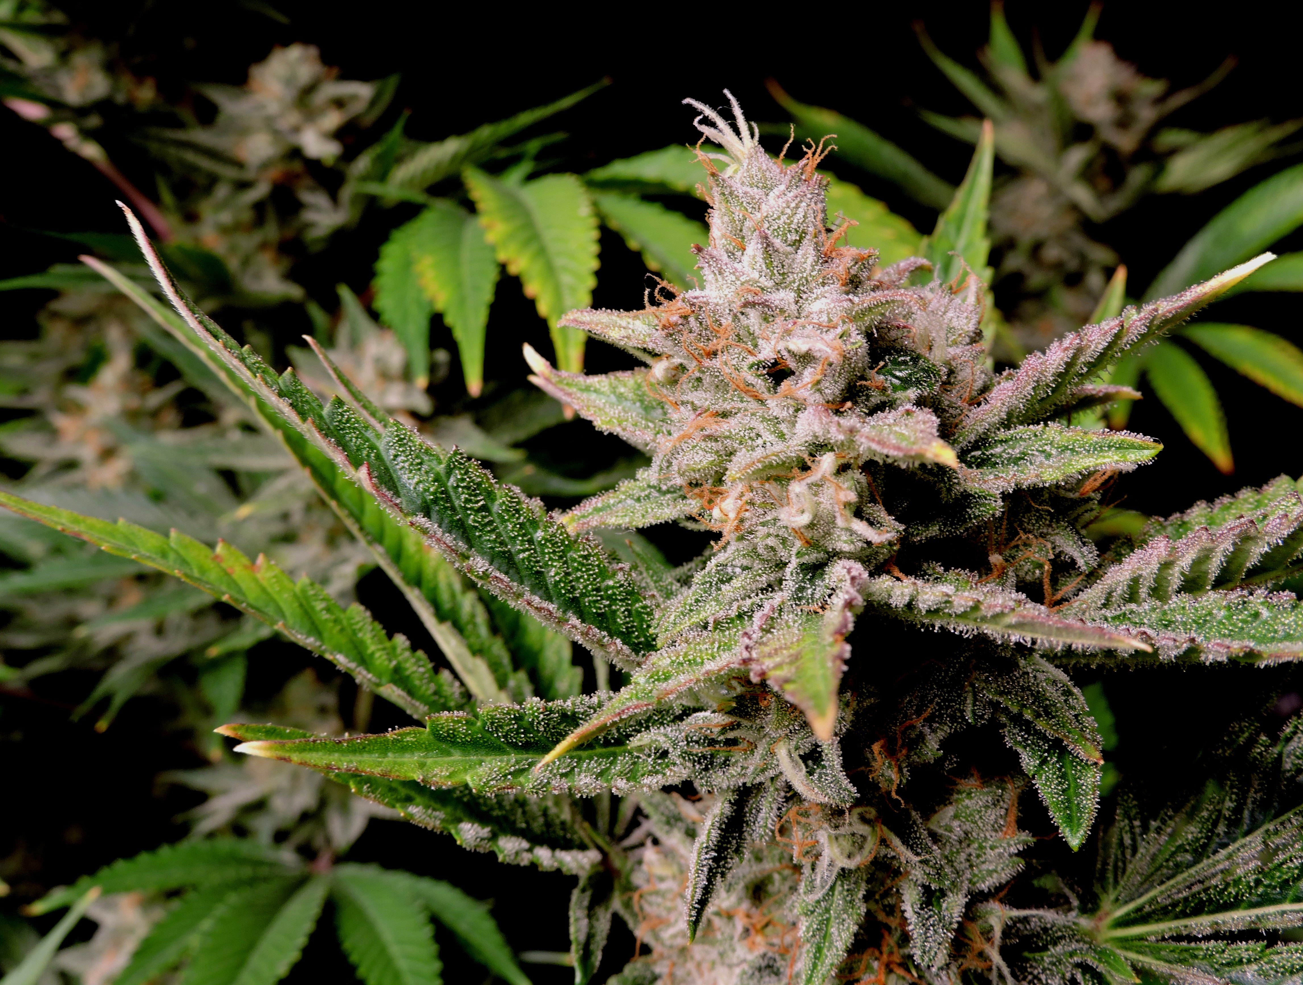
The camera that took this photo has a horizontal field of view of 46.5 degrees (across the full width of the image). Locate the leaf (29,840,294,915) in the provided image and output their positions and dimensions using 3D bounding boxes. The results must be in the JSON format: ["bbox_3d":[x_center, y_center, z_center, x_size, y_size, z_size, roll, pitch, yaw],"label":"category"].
[{"bbox_3d":[-0.127,0.102,0.398,0.066,0.014,0.019,-1,29,-13],"label":"leaf"}]

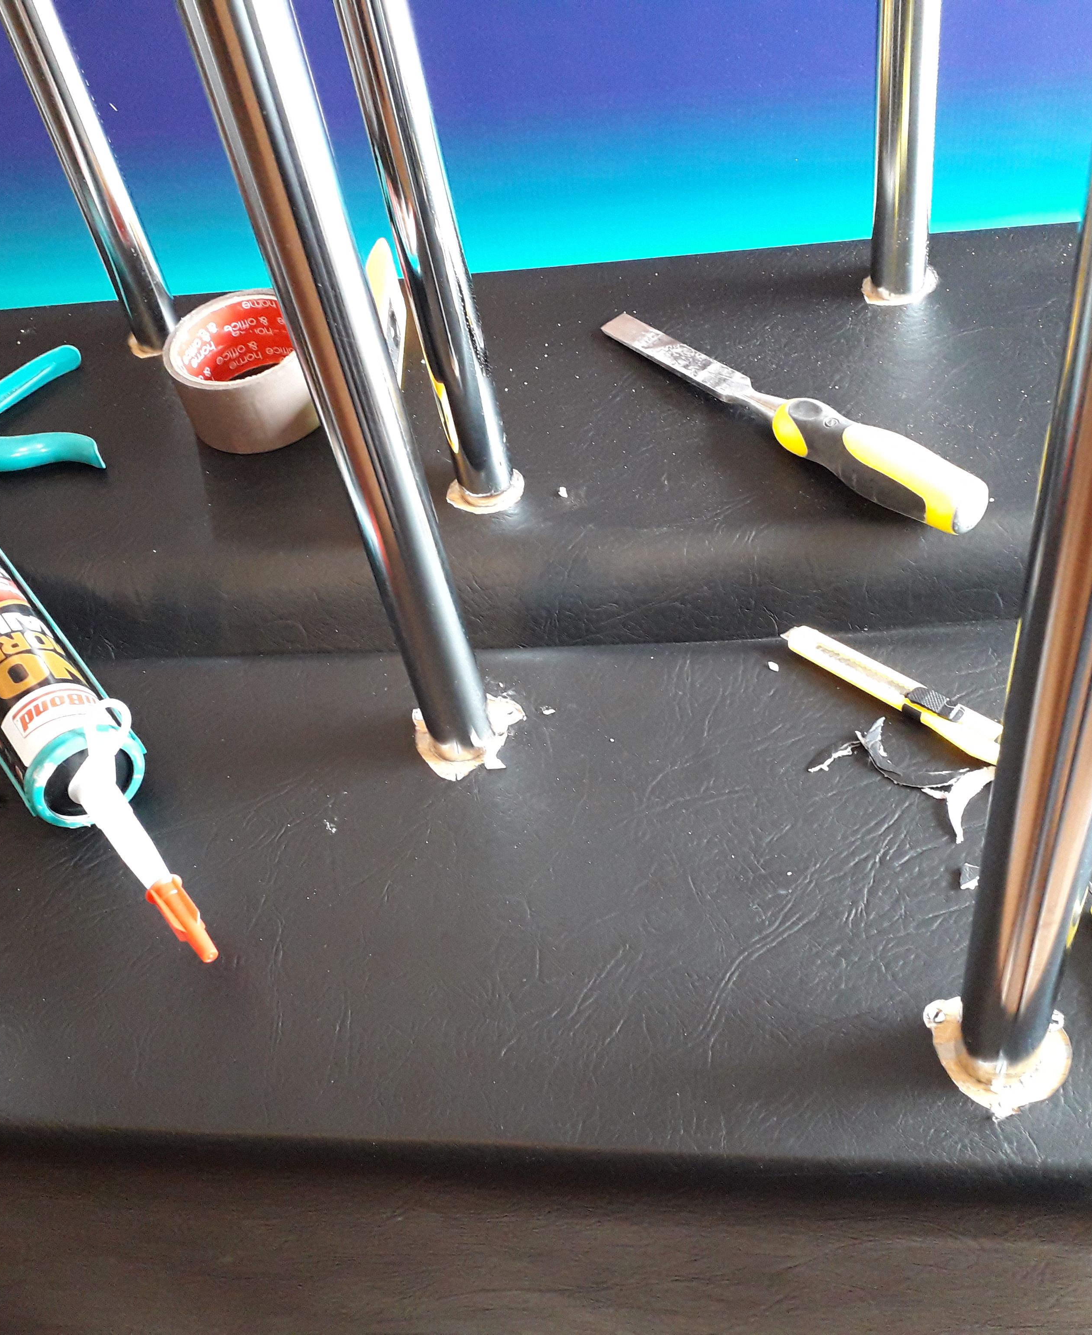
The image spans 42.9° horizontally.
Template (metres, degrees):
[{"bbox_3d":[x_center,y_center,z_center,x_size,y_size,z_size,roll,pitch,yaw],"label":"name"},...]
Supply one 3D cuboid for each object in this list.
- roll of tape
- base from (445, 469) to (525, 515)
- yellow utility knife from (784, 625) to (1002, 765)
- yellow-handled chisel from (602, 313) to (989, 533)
[{"bbox_3d":[-0.172,-0.174,0.815,0.092,0.048,0.092,-6,49,6],"label":"roll of tape"},{"bbox_3d":[-0.033,-0.100,0.748,0.044,0.012,0.044,-2,49,10],"label":"base"},{"bbox_3d":[0.167,0.016,0.643,0.139,0.013,0.019,32,62,32],"label":"yellow utility knife"},{"bbox_3d":[0.125,-0.142,0.747,0.034,0.032,0.269,-37,50,-20],"label":"yellow-handled chisel"}]

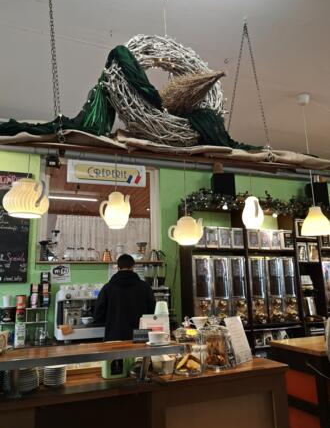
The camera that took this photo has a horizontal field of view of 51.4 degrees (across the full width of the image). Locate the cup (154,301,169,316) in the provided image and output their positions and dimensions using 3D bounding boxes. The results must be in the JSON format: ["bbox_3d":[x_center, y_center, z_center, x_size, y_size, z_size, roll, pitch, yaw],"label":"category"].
[{"bbox_3d":[-0.021,0.606,2.200,0.088,0.098,0.088,-1,-10,0],"label":"cup"}]

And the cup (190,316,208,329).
[{"bbox_3d":[0.238,0.750,2.350,0.115,0.085,0.105,-1,-10,0],"label":"cup"}]

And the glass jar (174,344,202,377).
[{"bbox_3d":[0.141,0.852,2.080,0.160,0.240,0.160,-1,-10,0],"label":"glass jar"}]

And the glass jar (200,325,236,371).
[{"bbox_3d":[0.339,0.840,2.200,0.190,0.295,0.190,-1,-10,0],"label":"glass jar"}]

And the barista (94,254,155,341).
[{"bbox_3d":[-0.348,1.233,2.998,0.530,1.740,0.380,1,-10,-13],"label":"barista"}]

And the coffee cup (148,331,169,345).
[{"bbox_3d":[-0.040,0.766,2.120,0.120,0.072,0.098,-1,-10,0],"label":"coffee cup"}]

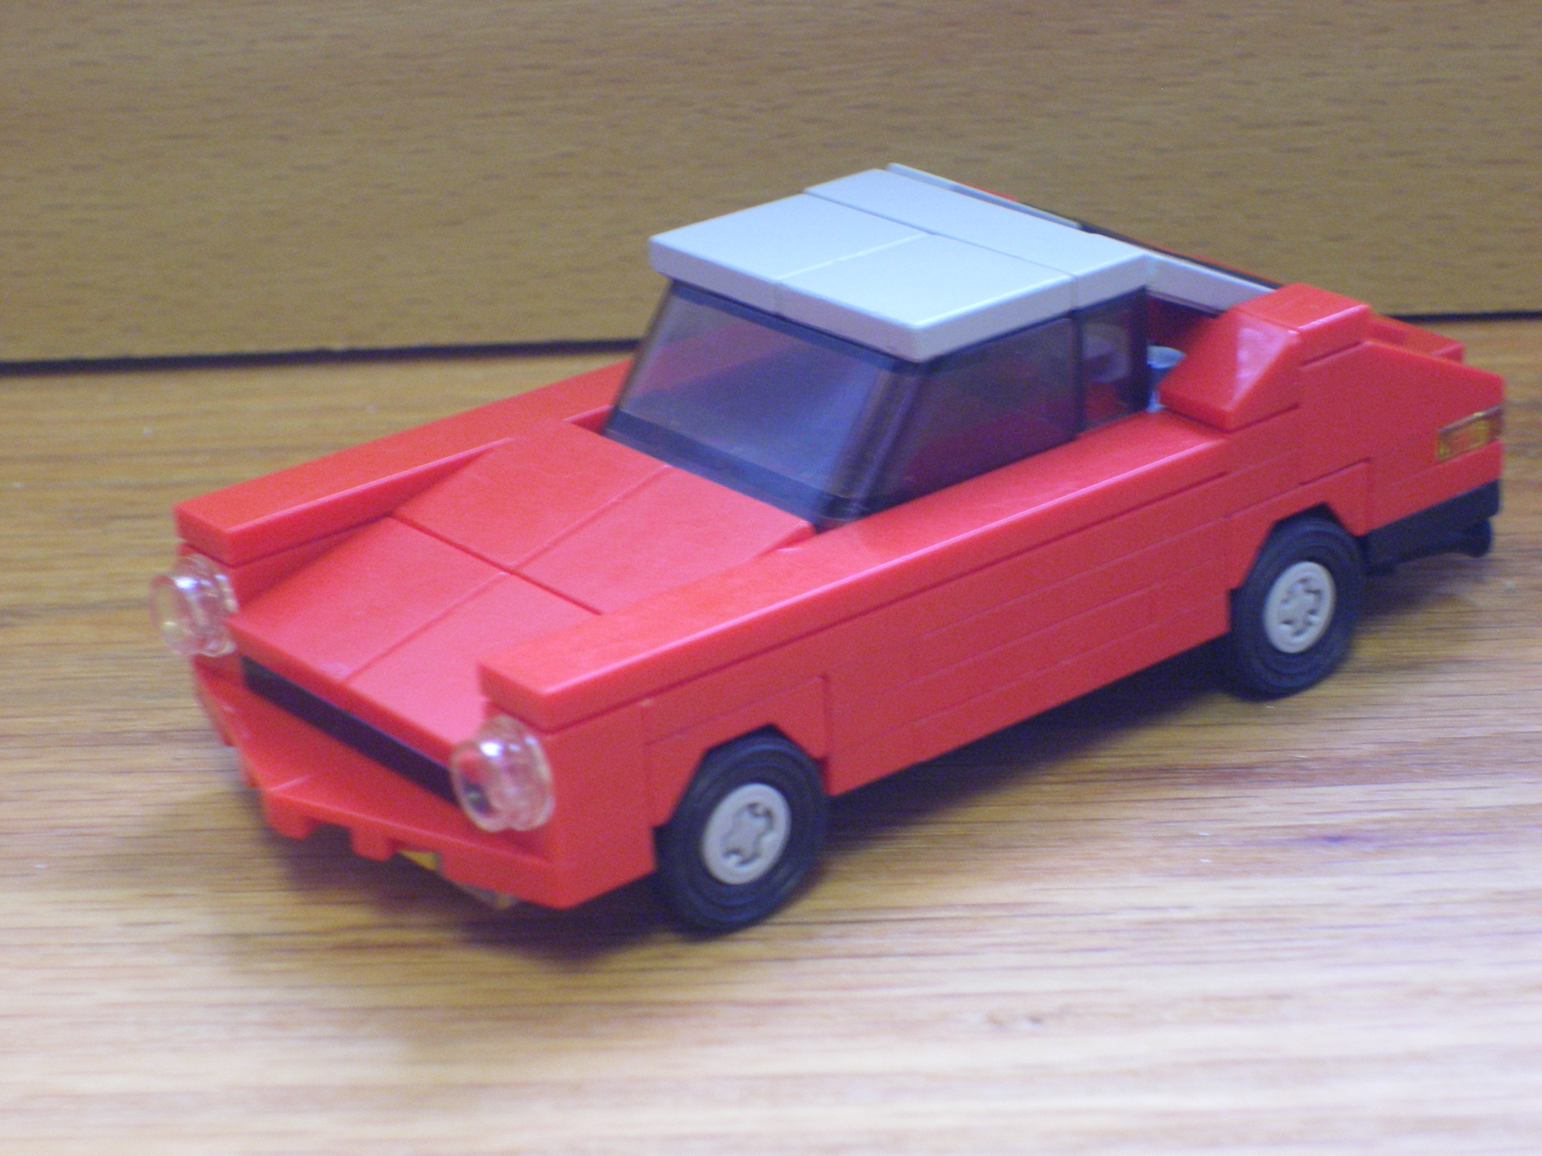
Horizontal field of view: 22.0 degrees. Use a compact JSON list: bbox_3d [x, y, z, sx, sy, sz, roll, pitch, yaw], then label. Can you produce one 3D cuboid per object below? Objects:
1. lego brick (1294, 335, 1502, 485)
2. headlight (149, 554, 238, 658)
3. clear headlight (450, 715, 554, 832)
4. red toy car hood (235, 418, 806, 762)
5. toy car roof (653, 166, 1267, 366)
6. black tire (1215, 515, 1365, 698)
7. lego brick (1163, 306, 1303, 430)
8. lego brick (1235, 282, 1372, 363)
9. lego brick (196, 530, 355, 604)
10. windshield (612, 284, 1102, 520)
[{"bbox_3d":[0.048,-0.016,0.315,0.024,0.010,0.008,-20,28,-34],"label":"lego brick"},{"bbox_3d":[-0.044,0.003,0.298,0.003,0.008,0.008,-20,28,-34],"label":"headlight"},{"bbox_3d":[-0.018,0.014,0.269,0.003,0.008,0.008,-20,28,-34],"label":"clear headlight"},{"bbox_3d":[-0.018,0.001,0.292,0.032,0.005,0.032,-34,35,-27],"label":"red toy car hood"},{"bbox_3d":[0.018,-0.024,0.315,0.046,0.011,0.032,-20,28,-34],"label":"toy car roof"},{"bbox_3d":[0.040,0.001,0.314,0.017,0.017,0.006,-20,28,-34],"label":"black tire"},{"bbox_3d":[0.035,-0.016,0.304,0.008,0.006,0.008,-20,28,-34],"label":"lego brick"},{"bbox_3d":[0.041,-0.020,0.308,0.008,0.003,0.008,-20,28,-34],"label":"lego brick"},{"bbox_3d":[-0.039,0.001,0.302,0.009,0.009,0.008,-20,28,-34],"label":"lego brick"},{"bbox_3d":[0.004,-0.014,0.305,0.024,0.013,0.032,-20,28,-34],"label":"windshield"}]

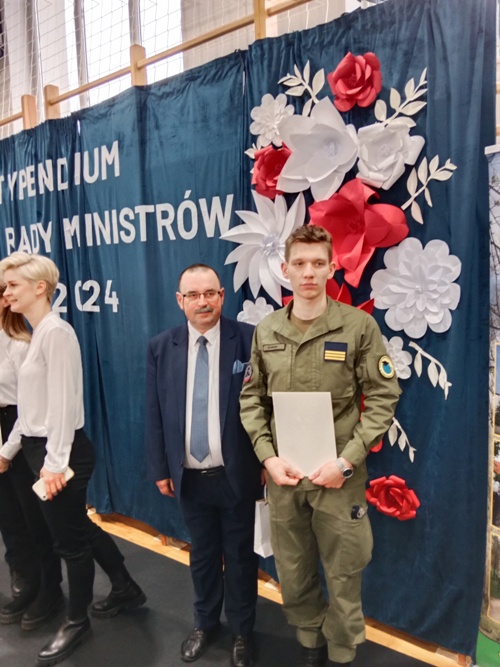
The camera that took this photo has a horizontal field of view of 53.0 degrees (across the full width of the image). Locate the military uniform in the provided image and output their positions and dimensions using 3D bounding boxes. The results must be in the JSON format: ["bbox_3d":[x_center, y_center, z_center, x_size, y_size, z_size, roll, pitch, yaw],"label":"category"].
[{"bbox_3d":[0.291,0.604,1.955,0.590,1.480,0.370,1,7,25],"label":"military uniform"}]

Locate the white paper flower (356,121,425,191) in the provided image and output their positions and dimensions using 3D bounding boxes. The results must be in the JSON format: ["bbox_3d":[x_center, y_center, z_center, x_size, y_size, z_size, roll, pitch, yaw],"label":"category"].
[{"bbox_3d":[0.542,-0.688,1.952,0.273,0.253,0.120,4,8,36],"label":"white paper flower"}]

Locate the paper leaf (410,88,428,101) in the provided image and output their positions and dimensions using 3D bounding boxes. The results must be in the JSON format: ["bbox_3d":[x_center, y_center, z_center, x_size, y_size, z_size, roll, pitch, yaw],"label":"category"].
[{"bbox_3d":[0.644,-0.913,1.909,0.072,0.037,0.015,4,8,36],"label":"paper leaf"}]

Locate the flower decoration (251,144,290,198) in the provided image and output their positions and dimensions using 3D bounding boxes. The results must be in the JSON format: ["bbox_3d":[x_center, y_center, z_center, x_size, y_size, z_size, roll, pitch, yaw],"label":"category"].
[{"bbox_3d":[0.117,-0.734,2.272,0.249,0.244,0.100,4,8,36],"label":"flower decoration"}]

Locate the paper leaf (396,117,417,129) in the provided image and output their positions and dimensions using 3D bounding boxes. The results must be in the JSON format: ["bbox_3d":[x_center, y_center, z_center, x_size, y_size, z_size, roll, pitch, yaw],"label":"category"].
[{"bbox_3d":[0.594,-0.815,1.934,0.098,0.040,0.015,4,8,36],"label":"paper leaf"}]

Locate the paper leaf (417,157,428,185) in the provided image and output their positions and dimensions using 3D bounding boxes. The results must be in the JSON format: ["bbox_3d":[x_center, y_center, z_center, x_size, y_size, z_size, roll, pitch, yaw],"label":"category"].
[{"bbox_3d":[0.680,-0.636,1.966,0.036,0.107,0.014,5,8,35],"label":"paper leaf"}]

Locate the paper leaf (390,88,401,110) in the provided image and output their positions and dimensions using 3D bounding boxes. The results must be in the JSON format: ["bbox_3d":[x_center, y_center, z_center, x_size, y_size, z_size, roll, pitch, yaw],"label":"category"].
[{"bbox_3d":[0.581,-0.938,2.001,0.042,0.087,0.014,-10,0,36],"label":"paper leaf"}]

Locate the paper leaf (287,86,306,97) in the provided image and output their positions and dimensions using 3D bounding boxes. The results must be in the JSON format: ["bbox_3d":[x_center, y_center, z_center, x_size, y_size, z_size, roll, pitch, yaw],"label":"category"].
[{"bbox_3d":[0.203,-1.069,2.214,0.108,0.035,0.015,4,8,36],"label":"paper leaf"}]

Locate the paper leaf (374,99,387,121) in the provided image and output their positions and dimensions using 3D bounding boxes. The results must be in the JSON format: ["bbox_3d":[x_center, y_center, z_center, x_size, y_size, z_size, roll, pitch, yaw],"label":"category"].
[{"bbox_3d":[0.523,-0.891,2.001,0.054,0.083,0.015,4,8,36],"label":"paper leaf"}]

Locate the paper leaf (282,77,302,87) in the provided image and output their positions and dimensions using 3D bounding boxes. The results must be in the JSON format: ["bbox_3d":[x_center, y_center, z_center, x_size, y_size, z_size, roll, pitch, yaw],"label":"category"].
[{"bbox_3d":[0.191,-1.122,2.242,0.099,0.030,0.016,19,17,33],"label":"paper leaf"}]

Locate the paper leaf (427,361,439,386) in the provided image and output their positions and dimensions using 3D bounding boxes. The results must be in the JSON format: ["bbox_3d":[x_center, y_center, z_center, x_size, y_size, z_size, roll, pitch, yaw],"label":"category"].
[{"bbox_3d":[0.740,0.166,2.014,0.040,0.105,0.016,-7,2,37],"label":"paper leaf"}]

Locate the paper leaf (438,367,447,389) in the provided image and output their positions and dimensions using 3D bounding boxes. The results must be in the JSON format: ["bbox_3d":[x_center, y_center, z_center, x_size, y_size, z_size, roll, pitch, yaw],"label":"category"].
[{"bbox_3d":[0.772,0.185,1.999,0.030,0.085,0.014,-4,3,36],"label":"paper leaf"}]

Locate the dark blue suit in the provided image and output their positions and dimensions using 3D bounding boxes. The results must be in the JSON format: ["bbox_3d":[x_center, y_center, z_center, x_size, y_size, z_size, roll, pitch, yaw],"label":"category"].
[{"bbox_3d":[-0.169,0.654,2.233,0.540,1.460,0.300,-1,7,3],"label":"dark blue suit"}]

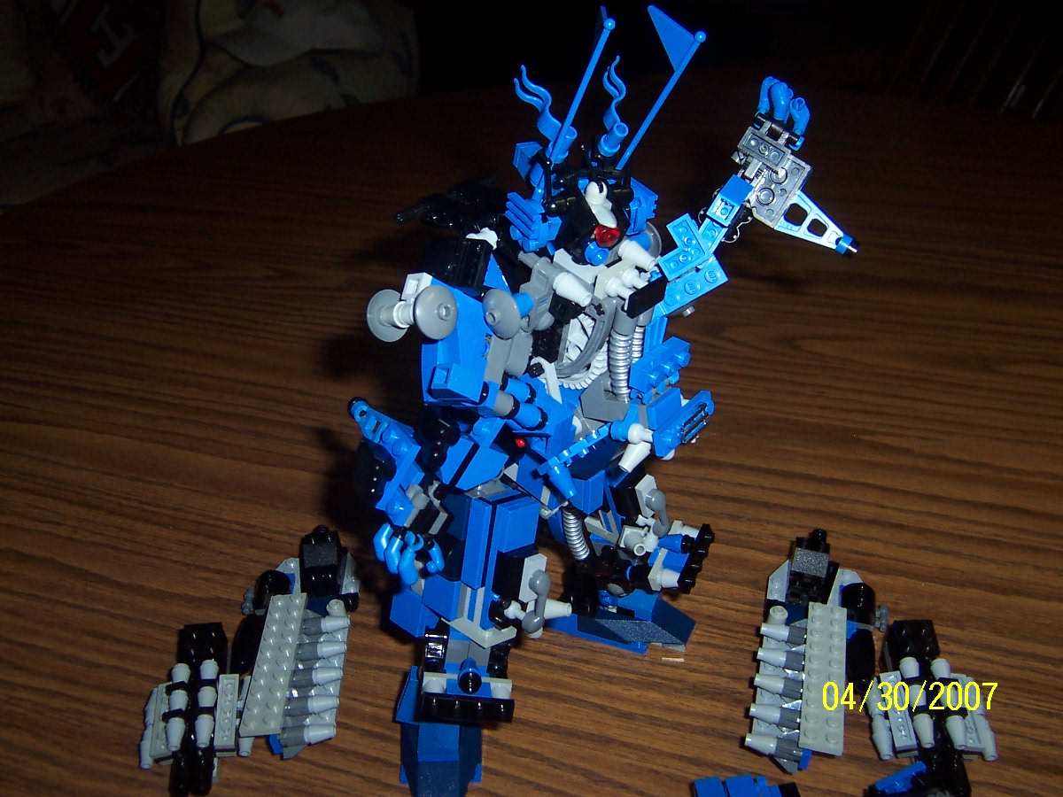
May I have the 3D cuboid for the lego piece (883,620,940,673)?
[{"bbox_3d":[0.162,0.104,0.468,0.017,0.011,0.017,-2,48,5],"label":"lego piece"}]

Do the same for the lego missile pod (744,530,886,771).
[{"bbox_3d":[0.128,0.105,0.484,0.054,0.025,0.137,8,34,12],"label":"lego missile pod"}]

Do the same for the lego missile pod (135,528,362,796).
[{"bbox_3d":[-0.123,0.109,0.504,0.081,0.027,0.144,-3,34,0],"label":"lego missile pod"}]

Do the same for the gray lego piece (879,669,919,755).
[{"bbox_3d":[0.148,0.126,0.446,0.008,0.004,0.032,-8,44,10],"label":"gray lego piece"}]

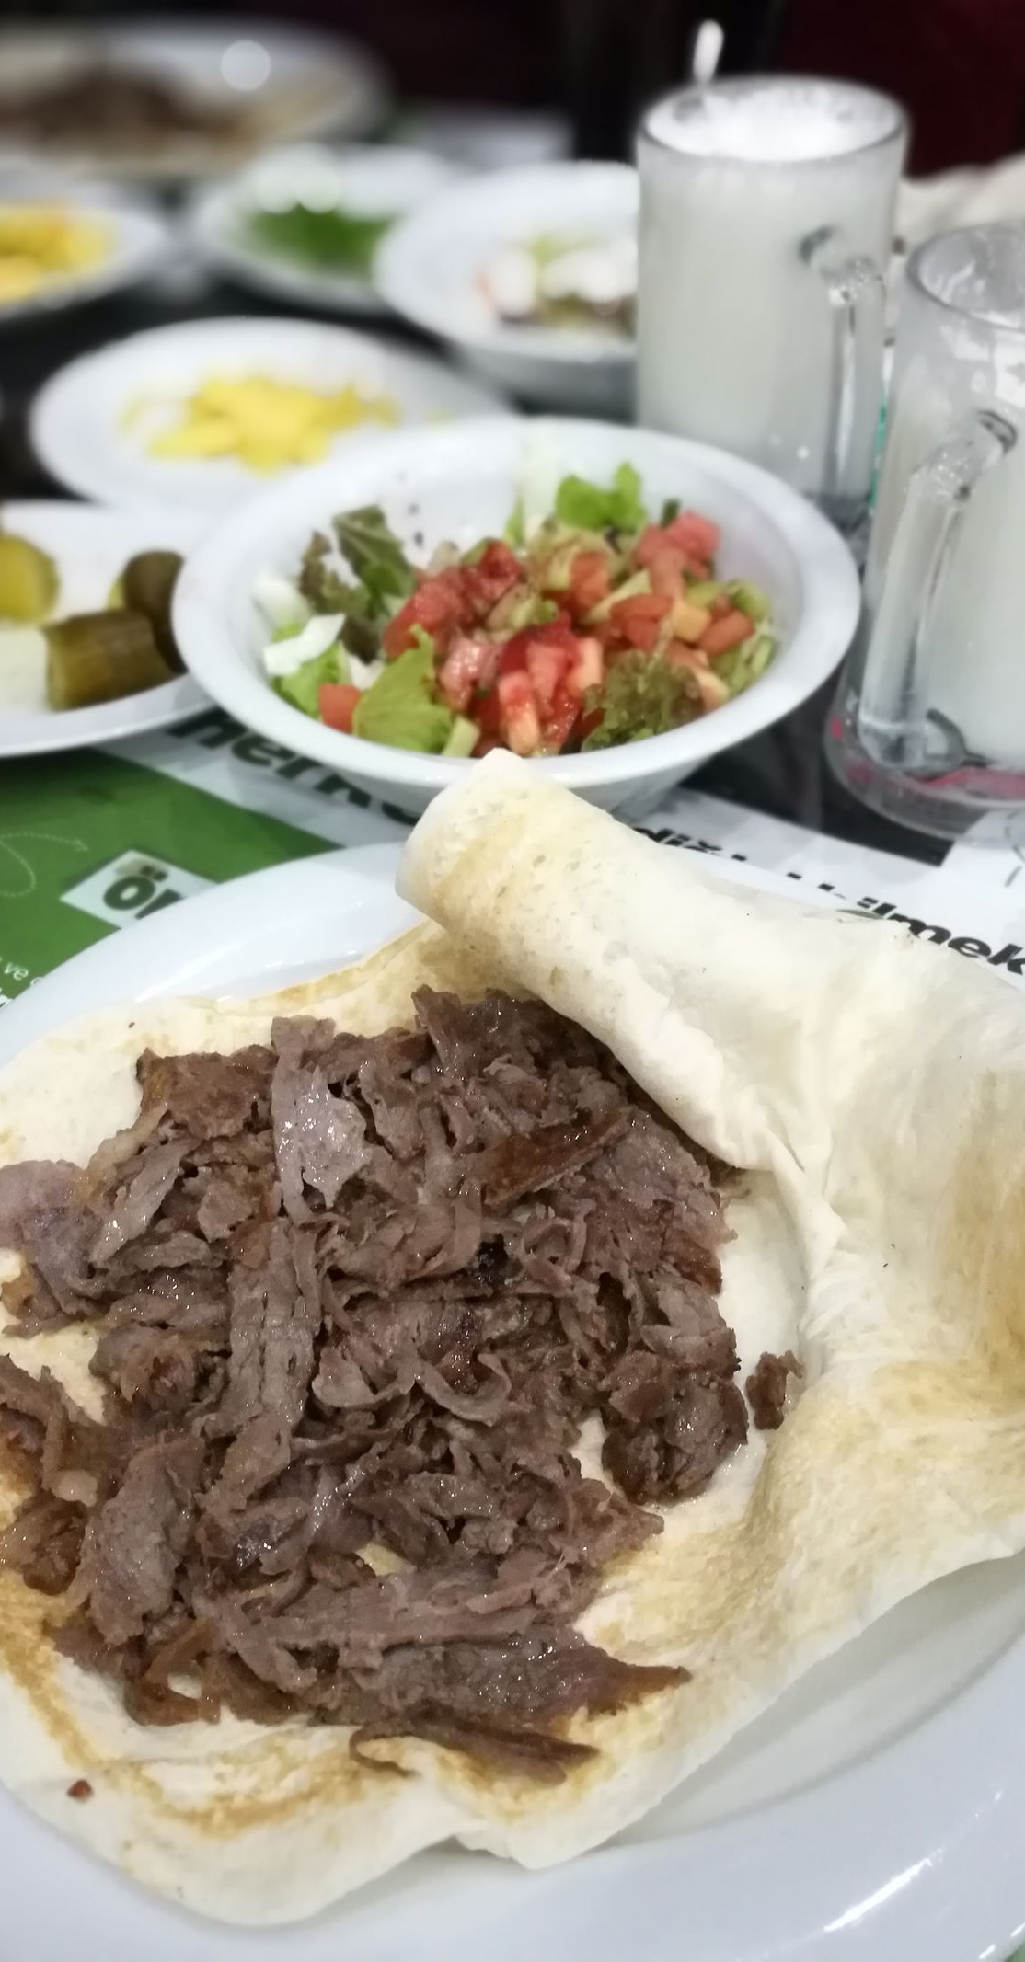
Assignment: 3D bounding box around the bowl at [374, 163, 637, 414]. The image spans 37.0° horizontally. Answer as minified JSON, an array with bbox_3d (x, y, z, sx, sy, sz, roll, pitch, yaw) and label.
[{"bbox_3d":[0.046,-0.281,0.640,0.204,0.046,0.204,-3,46,0],"label":"bowl"}]

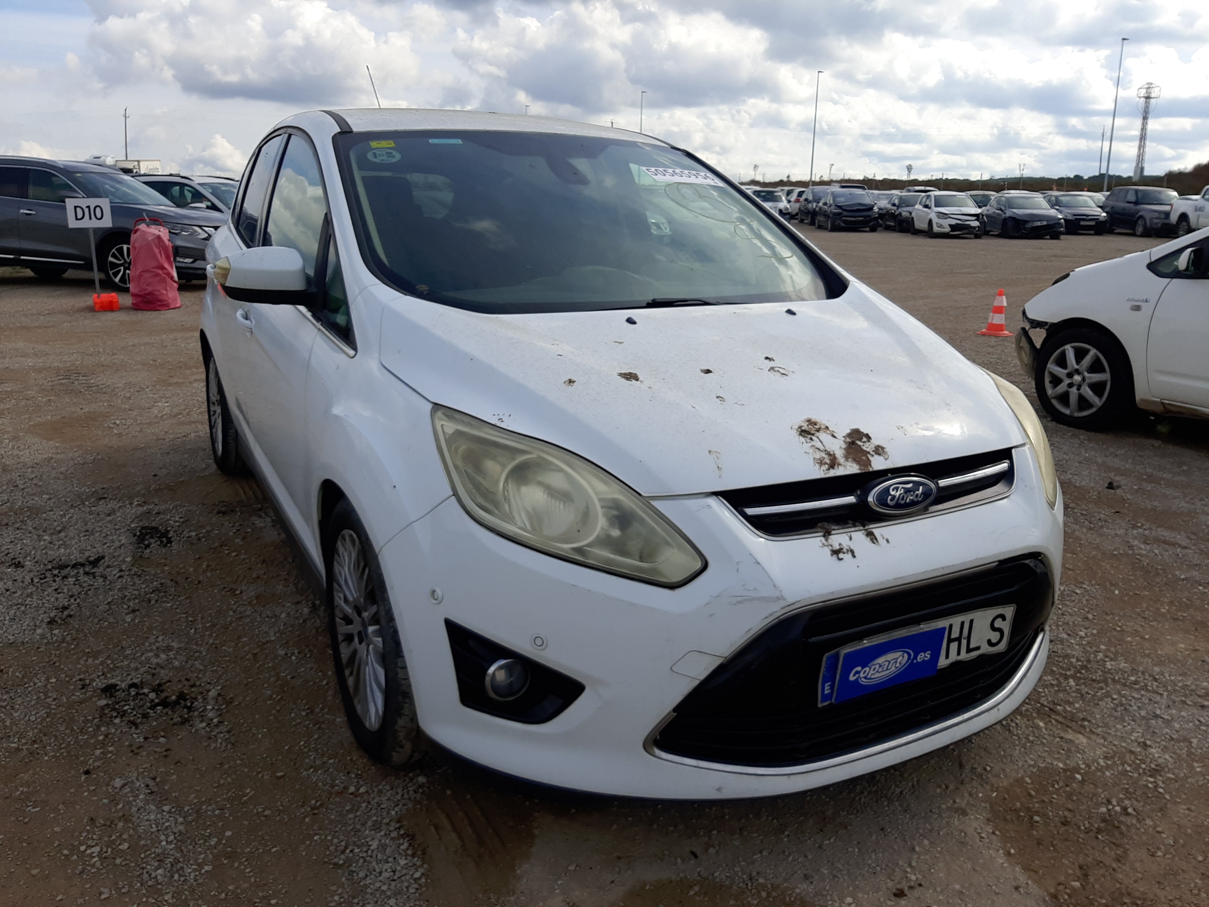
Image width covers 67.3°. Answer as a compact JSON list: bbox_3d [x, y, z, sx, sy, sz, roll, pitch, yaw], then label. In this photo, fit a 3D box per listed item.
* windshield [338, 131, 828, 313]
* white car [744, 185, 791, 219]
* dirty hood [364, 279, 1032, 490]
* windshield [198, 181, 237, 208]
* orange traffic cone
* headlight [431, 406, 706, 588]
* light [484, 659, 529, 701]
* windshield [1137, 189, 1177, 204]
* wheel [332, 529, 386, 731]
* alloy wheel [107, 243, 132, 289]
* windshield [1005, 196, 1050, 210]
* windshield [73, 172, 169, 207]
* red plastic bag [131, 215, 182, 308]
[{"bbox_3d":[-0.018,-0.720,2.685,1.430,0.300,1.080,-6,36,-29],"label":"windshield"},{"bbox_3d":[6.748,-10.200,37.500,1.770,1.470,4.250,4,16,6],"label":"white car"},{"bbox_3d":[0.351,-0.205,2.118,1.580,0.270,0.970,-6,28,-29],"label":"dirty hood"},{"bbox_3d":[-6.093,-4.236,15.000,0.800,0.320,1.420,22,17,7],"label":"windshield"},{"bbox_3d":[4.094,-1.474,9.450,0.275,0.465,0.275,-14,22,-42],"label":"orange traffic cone"},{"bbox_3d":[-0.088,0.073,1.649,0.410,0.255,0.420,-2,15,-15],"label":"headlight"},{"bbox_3d":[-0.199,0.427,1.756,0.085,0.085,0.070,-4,16,-23],"label":"light"},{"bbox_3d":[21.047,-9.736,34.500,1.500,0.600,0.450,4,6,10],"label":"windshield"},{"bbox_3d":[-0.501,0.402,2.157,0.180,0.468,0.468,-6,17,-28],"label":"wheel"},{"bbox_3d":[-5.866,-2.316,11.216,0.515,0.515,0.180,4,16,9],"label":"alloy wheel"},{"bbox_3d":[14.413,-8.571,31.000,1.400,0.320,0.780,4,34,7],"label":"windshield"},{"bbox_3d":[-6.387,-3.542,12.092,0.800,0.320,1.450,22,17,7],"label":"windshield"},{"bbox_3d":[-4.852,-2.039,9.800,0.480,0.945,0.450,-7,18,-25],"label":"red plastic bag"}]

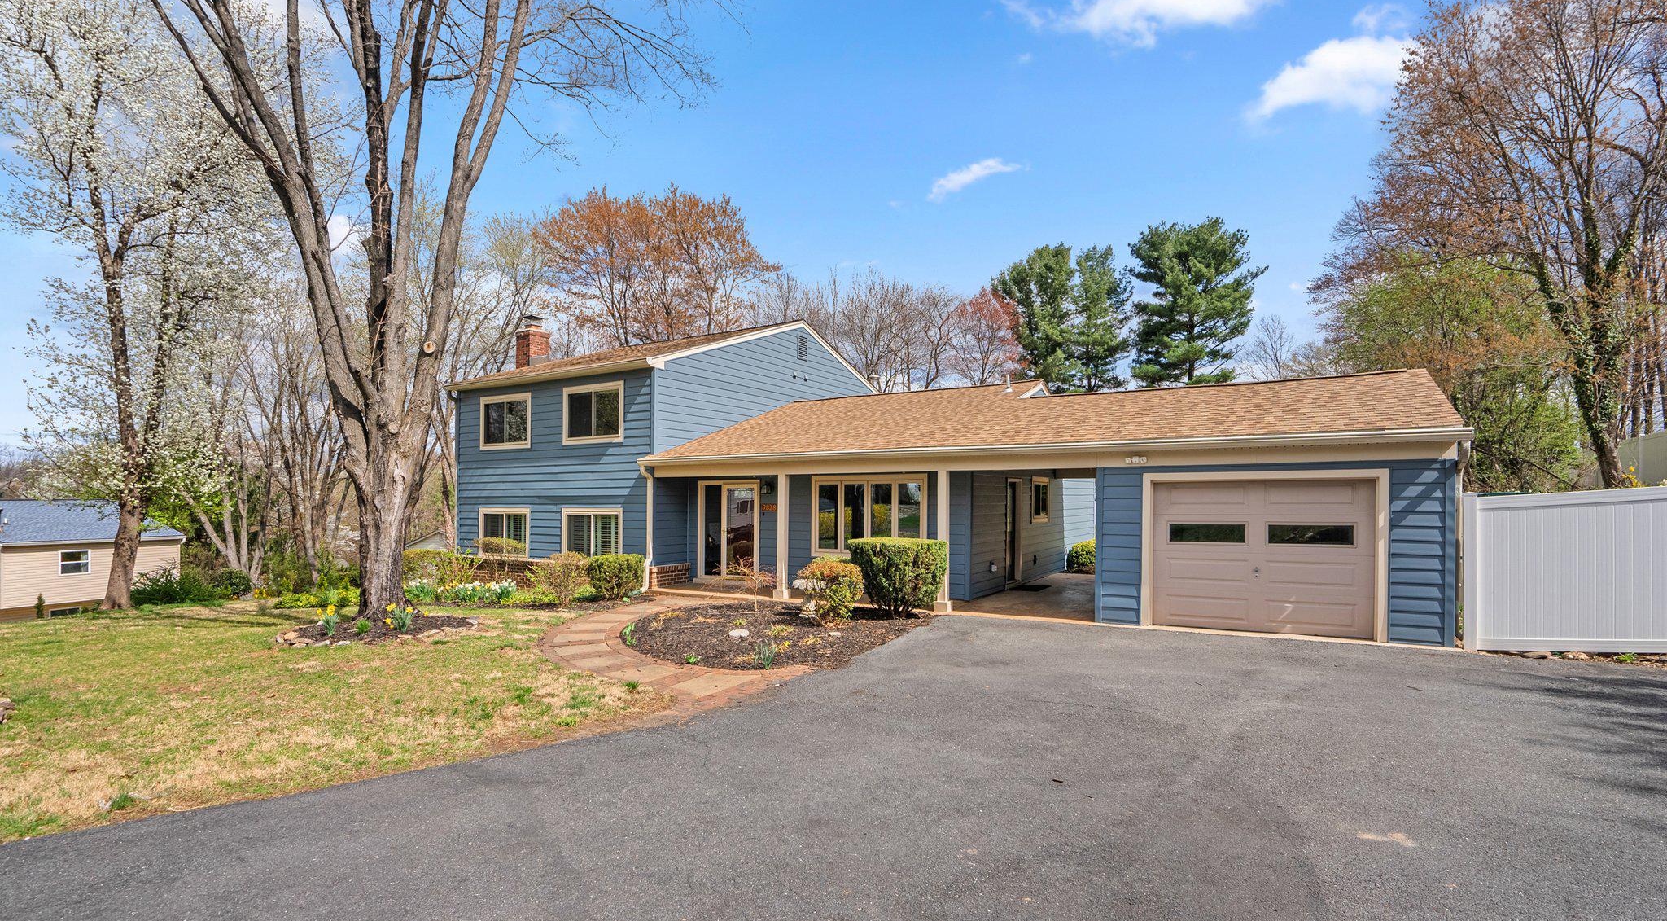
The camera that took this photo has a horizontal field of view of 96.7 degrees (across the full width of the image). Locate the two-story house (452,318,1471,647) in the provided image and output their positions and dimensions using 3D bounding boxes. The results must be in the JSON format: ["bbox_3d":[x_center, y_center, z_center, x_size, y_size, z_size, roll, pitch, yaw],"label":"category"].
[{"bbox_3d":[1.745,-0.558,19.117,20.700,7.200,12.000,-2,-3,31],"label":"two-story house"}]

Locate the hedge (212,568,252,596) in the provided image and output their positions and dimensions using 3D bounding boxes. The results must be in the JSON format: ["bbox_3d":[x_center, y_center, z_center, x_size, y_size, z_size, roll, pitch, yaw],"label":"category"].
[{"bbox_3d":[-17.313,3.500,21.300,1.250,0.850,1.200,-2,-3,31],"label":"hedge"}]

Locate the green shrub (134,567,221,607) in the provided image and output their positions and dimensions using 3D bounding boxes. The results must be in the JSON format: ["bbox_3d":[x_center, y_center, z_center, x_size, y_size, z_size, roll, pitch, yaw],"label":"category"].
[{"bbox_3d":[-16.105,3.119,18.200,2.100,0.950,1.500,-2,-3,31],"label":"green shrub"}]

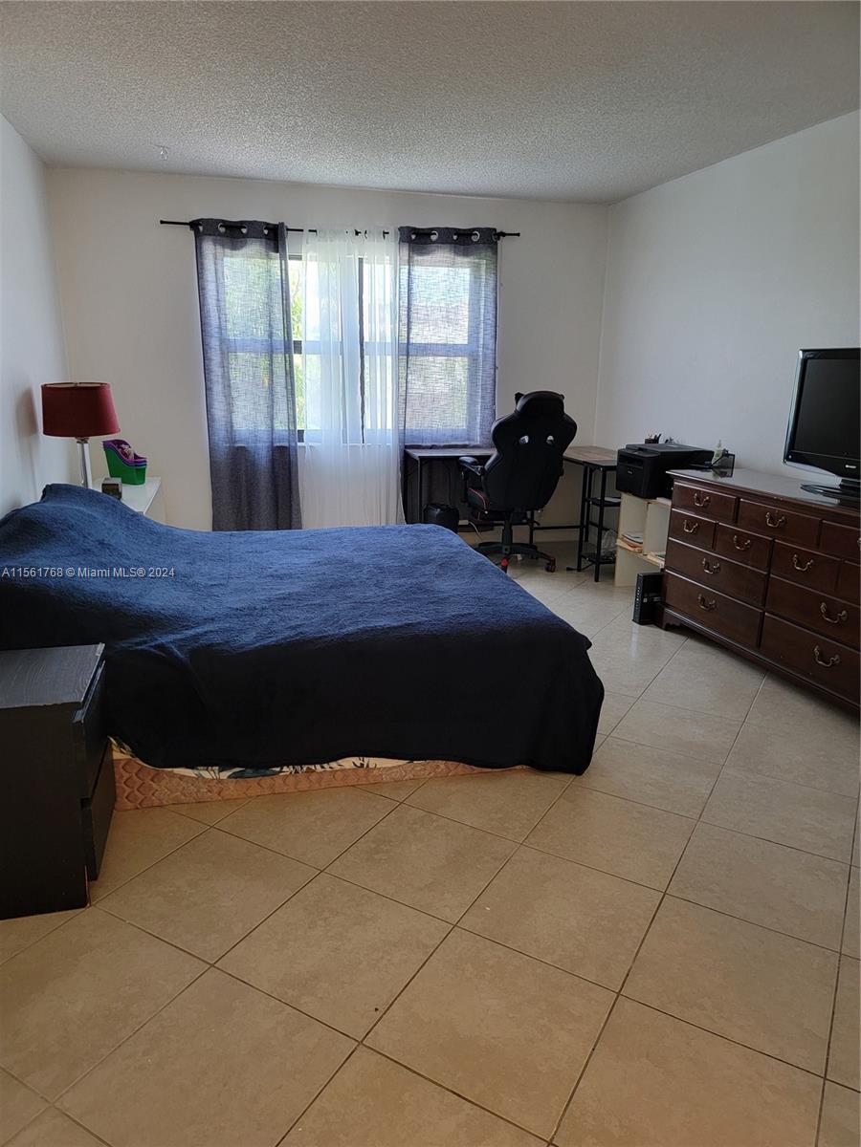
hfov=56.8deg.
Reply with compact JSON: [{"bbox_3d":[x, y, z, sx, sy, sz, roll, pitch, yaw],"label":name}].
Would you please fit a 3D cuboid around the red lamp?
[{"bbox_3d":[-1.844,-0.714,4.207,0.390,0.570,0.390,-2,15,-14],"label":"red lamp"}]

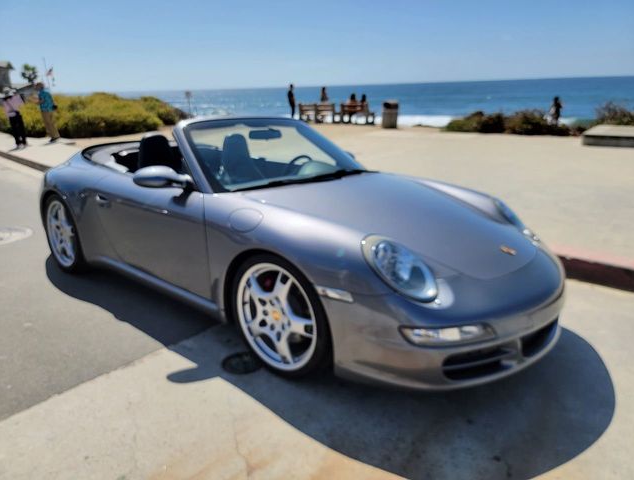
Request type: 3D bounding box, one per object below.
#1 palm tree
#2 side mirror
[{"bbox_3d":[-51.731,-28.372,81.107,2.700,6.604,2.700,-13,22,-29],"label":"palm tree"},{"bbox_3d":[-0.850,-0.347,2.440,0.250,0.125,0.140,-14,21,-40],"label":"side mirror"}]

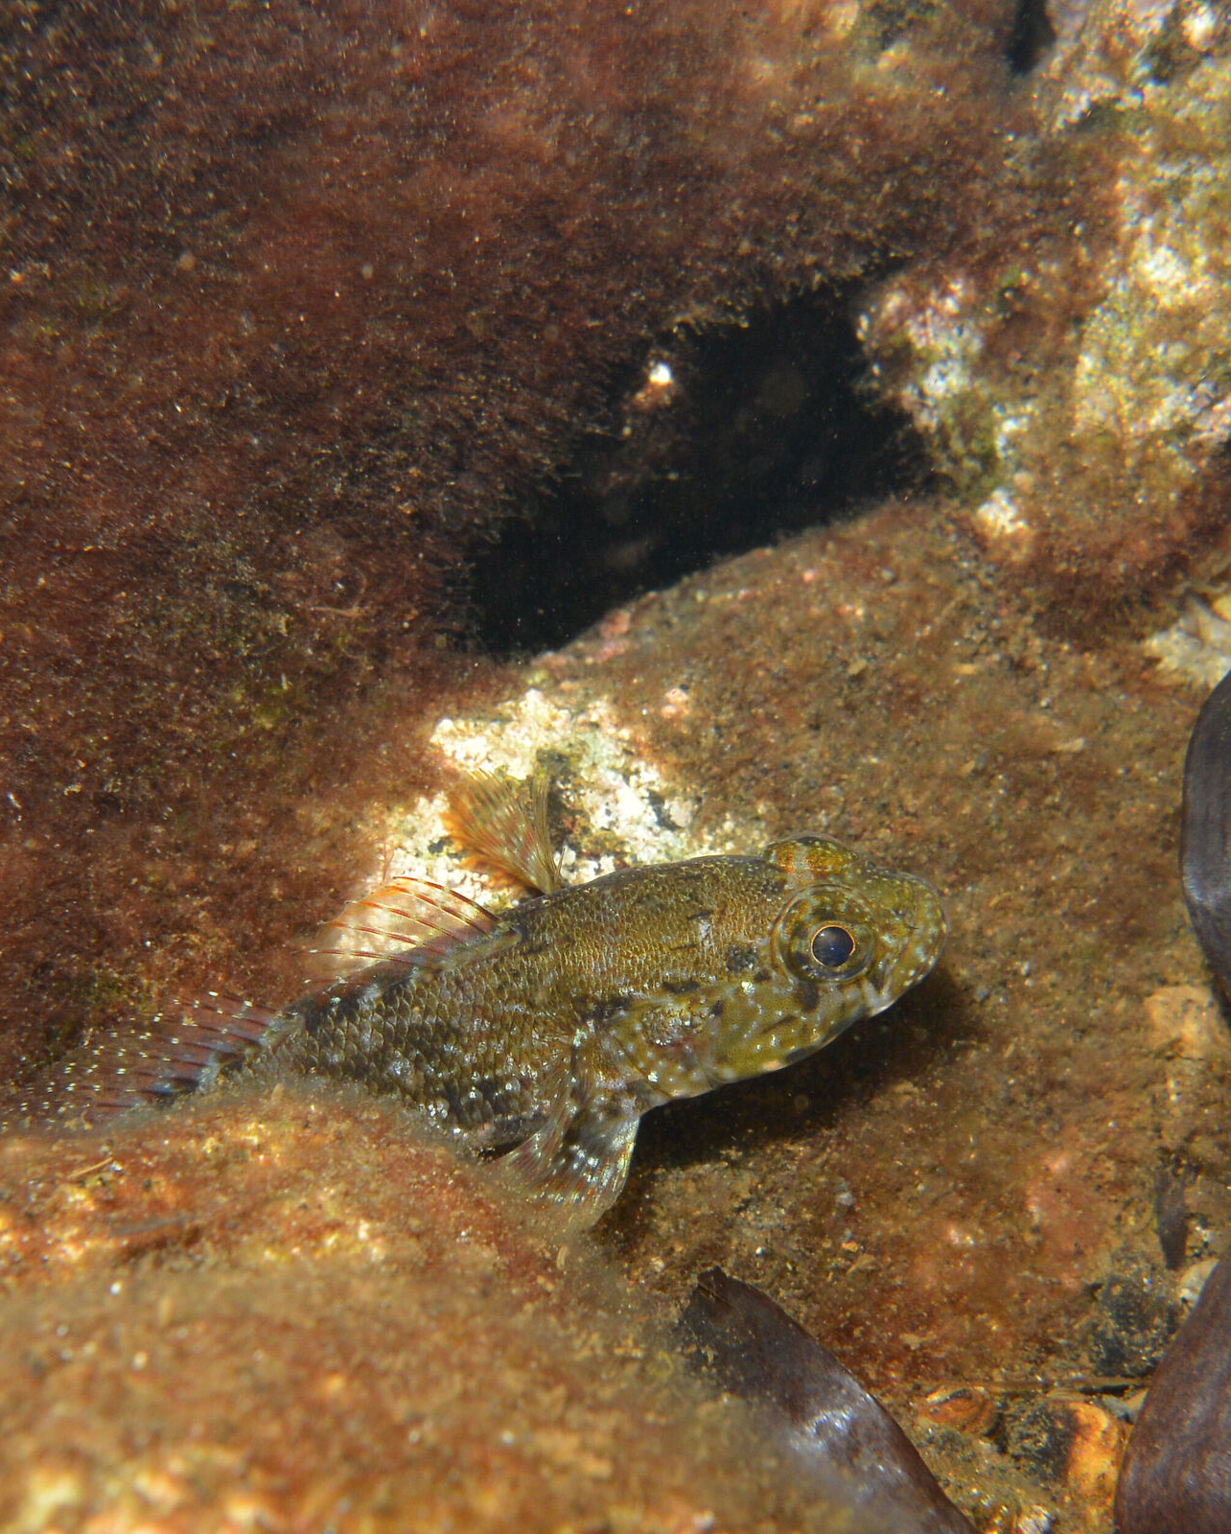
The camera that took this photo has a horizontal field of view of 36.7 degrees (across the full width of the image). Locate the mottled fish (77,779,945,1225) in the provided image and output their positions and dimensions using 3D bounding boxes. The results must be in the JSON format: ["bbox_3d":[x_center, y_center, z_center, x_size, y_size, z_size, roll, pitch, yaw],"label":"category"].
[{"bbox_3d":[-0.017,0.025,0.162,0.098,0.027,0.033,-17,42,7],"label":"mottled fish"}]

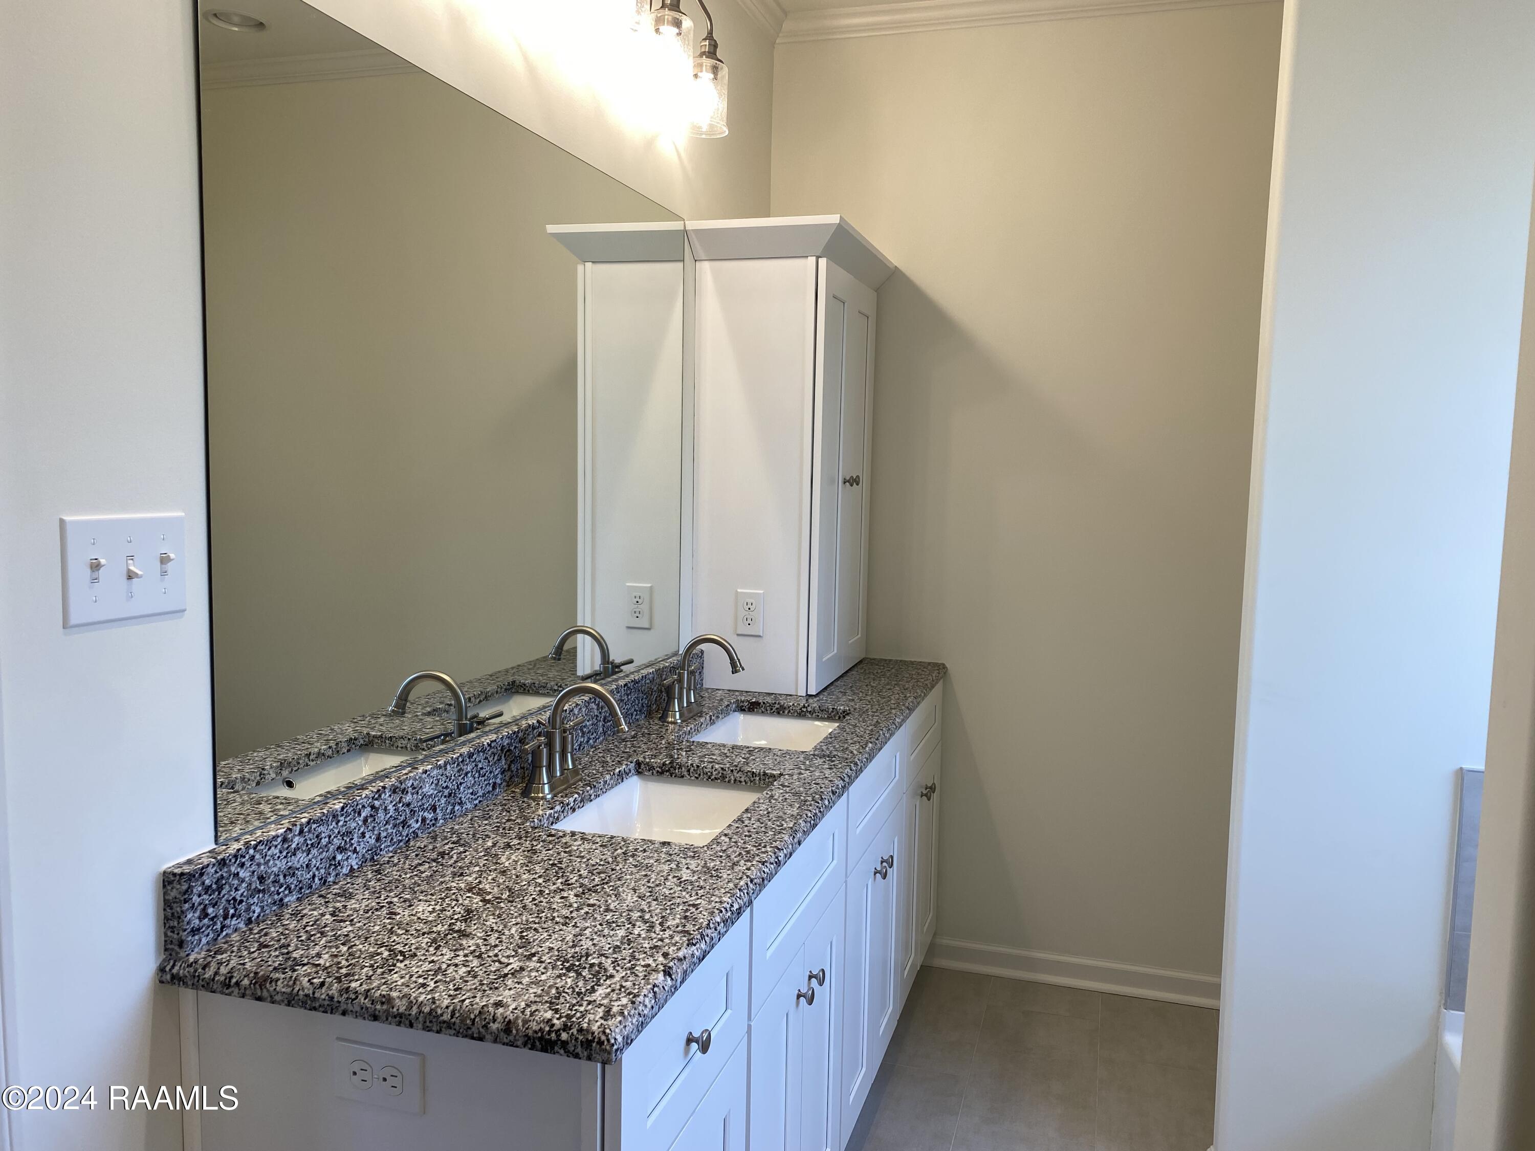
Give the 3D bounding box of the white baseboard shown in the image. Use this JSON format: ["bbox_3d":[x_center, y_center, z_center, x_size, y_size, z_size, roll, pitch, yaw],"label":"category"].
[{"bbox_3d":[0.869,1.148,3.341,0.836,0.087,0.020,3,6,17],"label":"white baseboard"}]

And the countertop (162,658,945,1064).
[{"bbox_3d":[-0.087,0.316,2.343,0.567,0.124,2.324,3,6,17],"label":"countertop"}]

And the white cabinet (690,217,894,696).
[{"bbox_3d":[0.074,-0.298,3.094,0.381,1.141,0.691,3,6,17],"label":"white cabinet"}]

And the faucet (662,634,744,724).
[{"bbox_3d":[-0.133,0.225,2.643,0.172,0.182,0.217,3,6,17],"label":"faucet"}]

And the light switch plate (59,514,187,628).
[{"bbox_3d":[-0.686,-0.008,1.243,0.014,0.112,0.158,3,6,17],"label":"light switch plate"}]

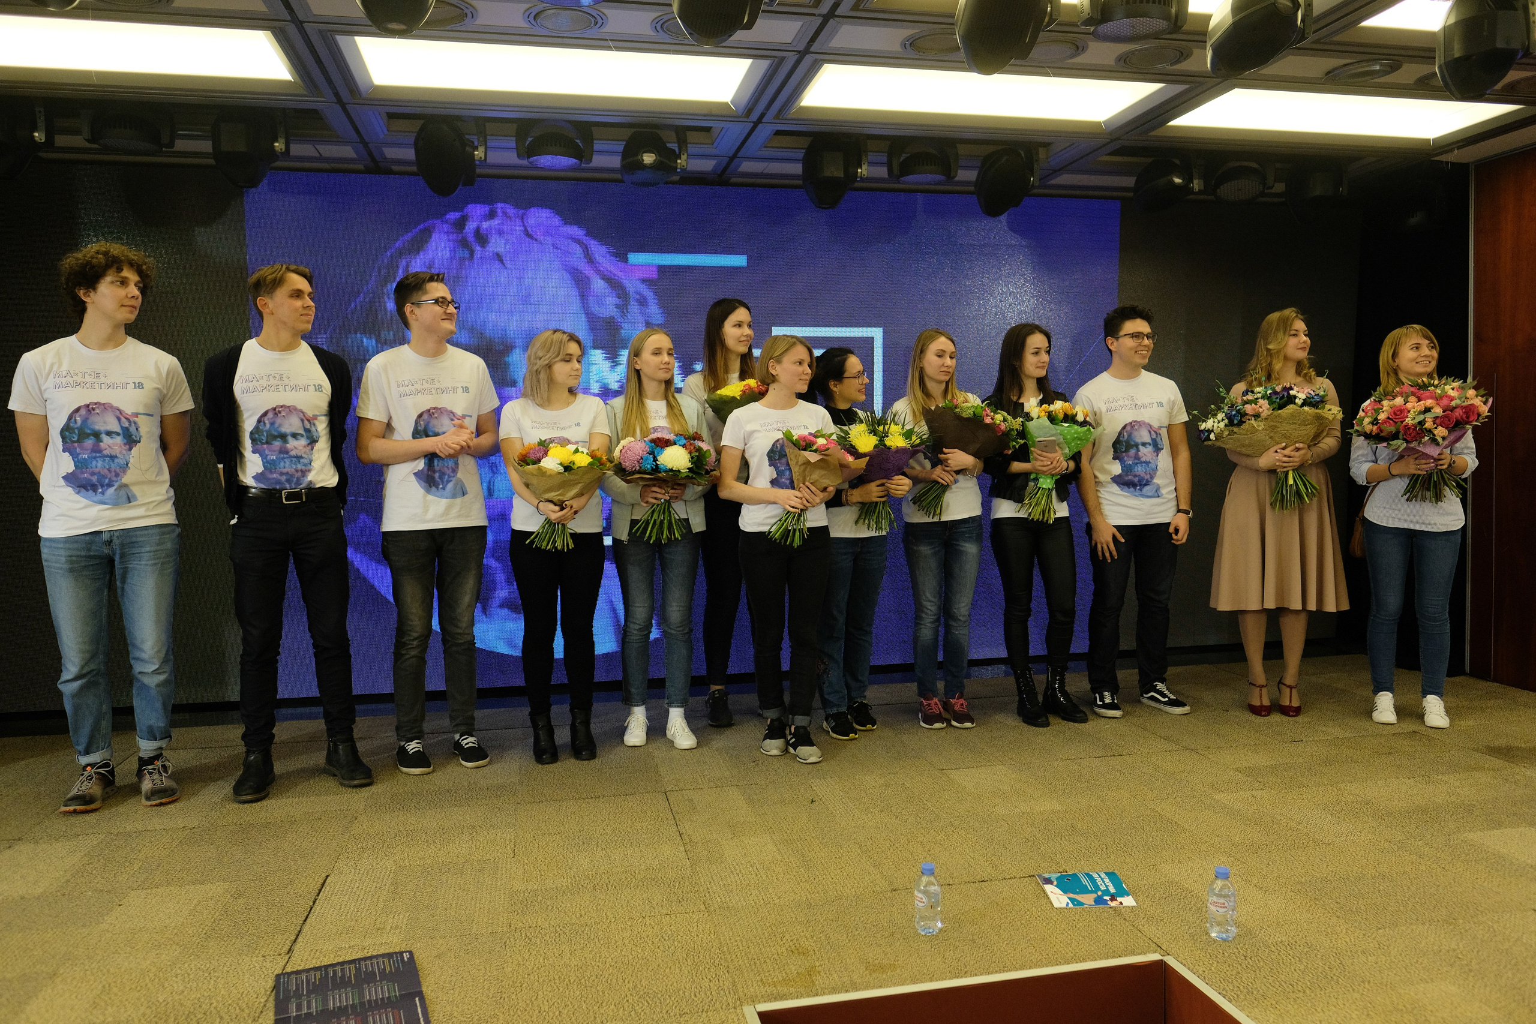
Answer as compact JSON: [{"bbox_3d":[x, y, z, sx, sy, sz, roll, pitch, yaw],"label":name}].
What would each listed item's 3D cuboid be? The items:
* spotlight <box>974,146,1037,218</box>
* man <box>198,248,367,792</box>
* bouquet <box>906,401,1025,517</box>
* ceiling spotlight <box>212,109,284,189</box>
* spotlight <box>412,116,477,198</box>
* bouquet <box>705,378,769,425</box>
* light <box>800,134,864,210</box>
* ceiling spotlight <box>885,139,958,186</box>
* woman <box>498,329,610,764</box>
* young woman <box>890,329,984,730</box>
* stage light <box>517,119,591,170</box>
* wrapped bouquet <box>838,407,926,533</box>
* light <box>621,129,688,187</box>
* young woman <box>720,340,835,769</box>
[{"bbox_3d":[1.010,-1.413,4.365,0.250,0.300,0.250,0,3,15],"label":"spotlight"},{"bbox_3d":[-1.704,0.052,3.642,0.560,1.839,0.380,-2,3,-19],"label":"man"},{"bbox_3d":[0.823,-0.215,4.220,0.400,0.450,0.300,32,15,1],"label":"bouquet"},{"bbox_3d":[-1.954,-1.375,3.854,0.250,0.280,0.250,-2,4,-12],"label":"ceiling spotlight"},{"bbox_3d":[-1.259,-1.399,4.002,0.240,0.290,0.250,-2,4,-12],"label":"spotlight"},{"bbox_3d":[-0.089,-0.368,4.330,0.360,0.420,0.300,4,12,-11],"label":"bouquet"},{"bbox_3d":[0.271,-1.447,4.327,0.240,0.290,0.250,-2,4,-12],"label":"light"},{"bbox_3d":[0.645,-1.469,4.282,0.280,0.220,0.210,-2,3,-11],"label":"ceiling spotlight"},{"bbox_3d":[-0.837,0.122,3.959,0.420,1.637,0.400,-2,3,-17],"label":"woman"},{"bbox_3d":[0.734,0.067,4.319,0.420,1.668,0.350,-1,4,-4],"label":"young woman"},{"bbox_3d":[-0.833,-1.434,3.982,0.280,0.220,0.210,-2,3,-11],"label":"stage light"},{"bbox_3d":[0.454,-0.160,4.140,0.350,0.460,0.280,-1,15,-25],"label":"wrapped bouquet"},{"bbox_3d":[-0.444,-1.385,3.989,0.250,0.230,0.260,-1,3,0],"label":"light"},{"bbox_3d":[0.052,0.134,4.000,0.450,1.620,0.360,-2,3,-16],"label":"young woman"}]

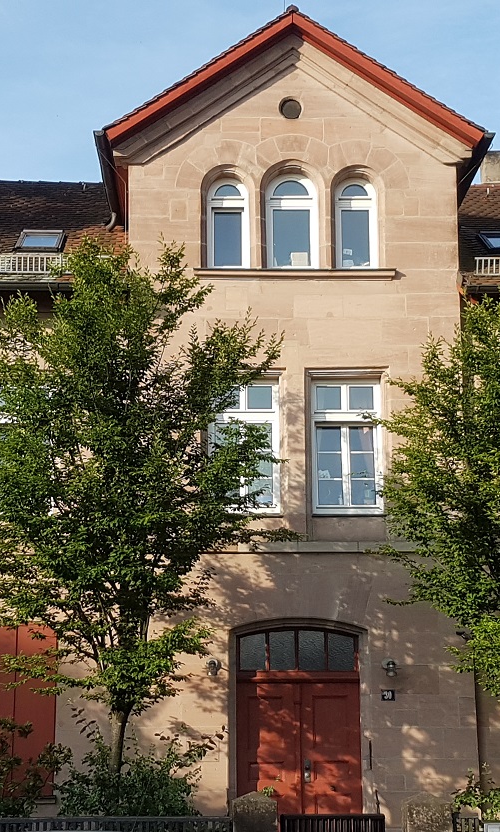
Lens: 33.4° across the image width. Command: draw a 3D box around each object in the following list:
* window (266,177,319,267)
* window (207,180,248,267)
[{"bbox_3d":[0.578,-2.679,11.463,0.731,1.338,0.140,0,-7,-2],"label":"window"},{"bbox_3d":[-0.287,-2.642,11.423,0.589,1.276,0.140,0,-7,-2],"label":"window"}]

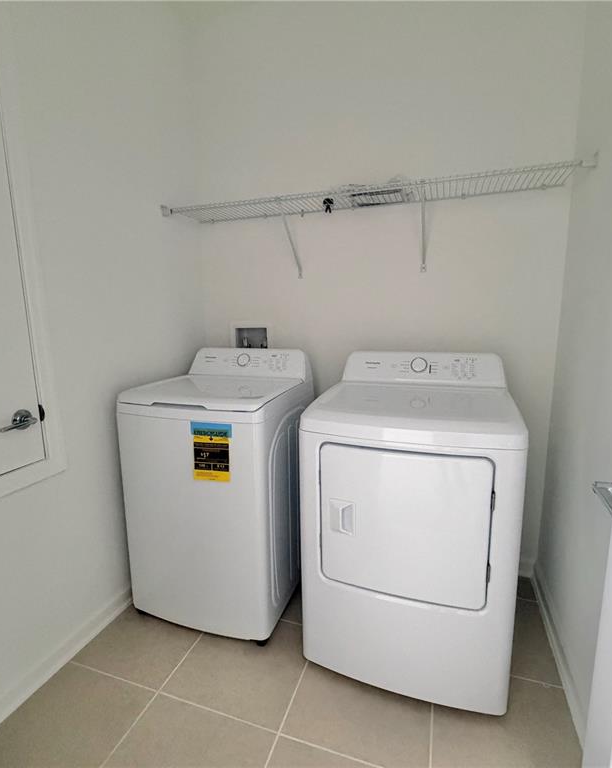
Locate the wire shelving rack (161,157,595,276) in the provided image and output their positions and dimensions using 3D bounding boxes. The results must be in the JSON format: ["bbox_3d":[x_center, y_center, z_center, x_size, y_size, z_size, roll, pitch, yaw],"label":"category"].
[{"bbox_3d":[0.200,-0.674,1.869,1.763,0.345,0.312,3,11,19],"label":"wire shelving rack"}]

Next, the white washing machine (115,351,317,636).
[{"bbox_3d":[-0.368,0.429,1.897,0.677,1.125,0.675,3,11,19],"label":"white washing machine"}]

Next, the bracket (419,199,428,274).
[{"bbox_3d":[0.504,-0.653,1.773,0.025,0.327,0.297,3,11,19],"label":"bracket"}]

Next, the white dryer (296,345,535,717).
[{"bbox_3d":[0.409,0.466,1.629,0.685,1.125,0.675,3,11,19],"label":"white dryer"}]

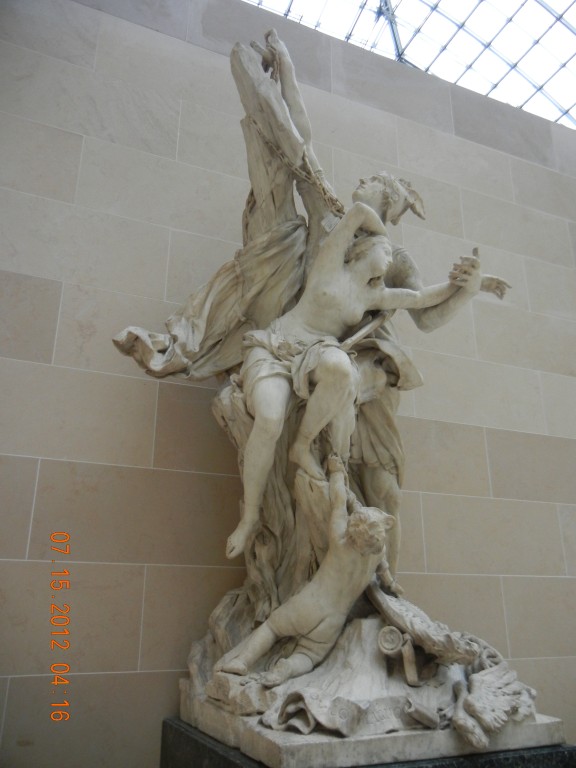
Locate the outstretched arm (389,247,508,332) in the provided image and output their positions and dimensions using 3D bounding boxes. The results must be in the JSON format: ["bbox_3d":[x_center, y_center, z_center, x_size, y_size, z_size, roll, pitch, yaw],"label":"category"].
[{"bbox_3d":[0.716,-0.414,2.949,0.540,0.360,0.220,9,-20,-23],"label":"outstretched arm"}]

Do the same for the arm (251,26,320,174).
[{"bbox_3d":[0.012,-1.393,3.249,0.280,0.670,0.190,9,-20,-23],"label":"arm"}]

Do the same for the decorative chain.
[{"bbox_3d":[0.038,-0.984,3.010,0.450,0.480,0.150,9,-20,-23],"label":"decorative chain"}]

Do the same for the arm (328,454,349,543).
[{"bbox_3d":[0.190,0.427,2.506,0.090,0.330,0.120,9,-20,-23],"label":"arm"}]

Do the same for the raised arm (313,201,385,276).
[{"bbox_3d":[0.258,-0.616,2.838,0.300,0.310,0.220,9,-20,-23],"label":"raised arm"}]

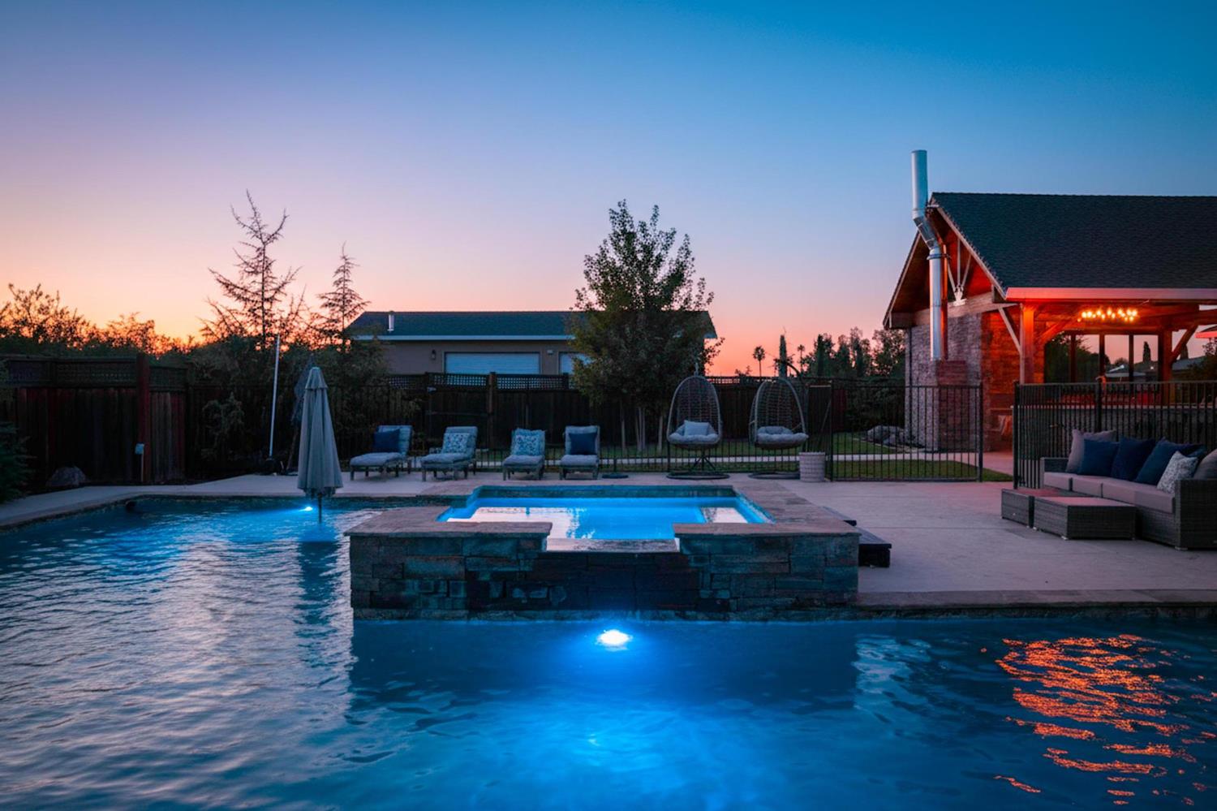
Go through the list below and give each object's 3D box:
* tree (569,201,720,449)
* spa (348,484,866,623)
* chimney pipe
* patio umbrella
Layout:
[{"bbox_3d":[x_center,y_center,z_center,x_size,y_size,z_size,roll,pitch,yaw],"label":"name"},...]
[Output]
[{"bbox_3d":[0.860,-1.900,20.200,3.600,6.000,3.500,0,1,0],"label":"tree"},{"bbox_3d":[-0.030,1.100,7.190,3.380,0.580,3.280,0,1,0],"label":"spa"},{"bbox_3d":[7.850,-3.680,20.800,0.820,5.200,0.420,0,1,0],"label":"chimney pipe"},{"bbox_3d":[-3.330,0.470,9.760,0.530,1.850,0.530,0,1,0],"label":"patio umbrella"}]

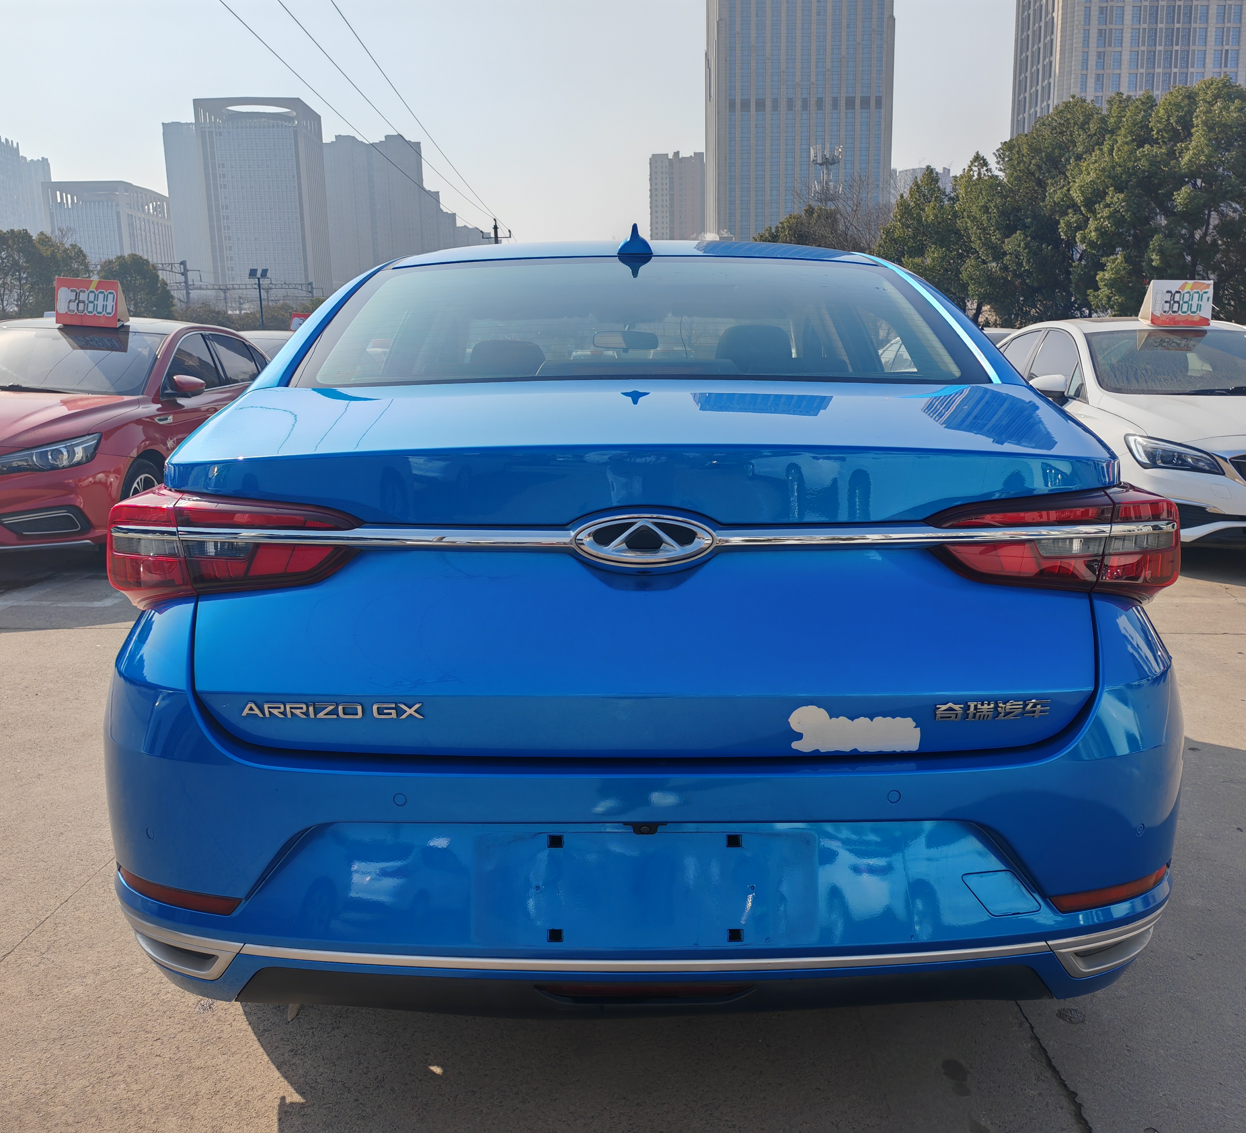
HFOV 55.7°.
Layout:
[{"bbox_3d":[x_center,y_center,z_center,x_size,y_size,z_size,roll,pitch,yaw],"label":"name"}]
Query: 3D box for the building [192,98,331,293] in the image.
[{"bbox_3d":[-141.836,-133.059,471.421,39.900,94.700,36.000,-1,10,0],"label":"building"}]

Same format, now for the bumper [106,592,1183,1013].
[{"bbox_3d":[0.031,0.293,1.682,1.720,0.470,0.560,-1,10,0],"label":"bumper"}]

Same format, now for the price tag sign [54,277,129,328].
[{"bbox_3d":[-3.480,-1.730,7.729,0.400,0.310,0.200,-1,11,-5],"label":"price tag sign"}]

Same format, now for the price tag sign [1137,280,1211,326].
[{"bbox_3d":[3.674,-1.751,7.838,0.400,0.310,0.200,0,11,3],"label":"price tag sign"}]

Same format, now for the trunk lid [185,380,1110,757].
[{"bbox_3d":[0.028,-0.055,1.749,1.280,0.430,0.760,-1,10,0],"label":"trunk lid"}]

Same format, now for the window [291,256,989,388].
[{"bbox_3d":[0.024,-0.515,2.356,1.240,0.110,0.660,-1,35,0],"label":"window"}]

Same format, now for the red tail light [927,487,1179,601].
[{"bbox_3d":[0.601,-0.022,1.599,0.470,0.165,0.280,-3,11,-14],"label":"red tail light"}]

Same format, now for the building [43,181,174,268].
[{"bbox_3d":[-206.618,-118.774,478.032,30.000,65.300,44.000,-1,10,0],"label":"building"}]

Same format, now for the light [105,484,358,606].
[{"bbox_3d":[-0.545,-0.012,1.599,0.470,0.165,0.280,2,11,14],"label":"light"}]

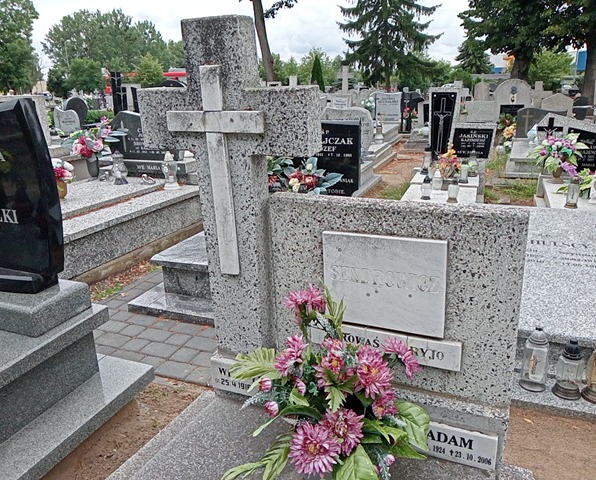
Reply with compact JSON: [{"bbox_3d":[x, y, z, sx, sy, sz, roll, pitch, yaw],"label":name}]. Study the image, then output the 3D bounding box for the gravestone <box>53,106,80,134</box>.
[{"bbox_3d":[-4.307,-2.213,9.654,0.570,0.530,0.110,5,19,23],"label":"gravestone"}]

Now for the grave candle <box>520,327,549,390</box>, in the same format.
[{"bbox_3d":[1.085,0.542,2.360,0.118,0.290,0.118,6,18,22],"label":"grave candle"}]

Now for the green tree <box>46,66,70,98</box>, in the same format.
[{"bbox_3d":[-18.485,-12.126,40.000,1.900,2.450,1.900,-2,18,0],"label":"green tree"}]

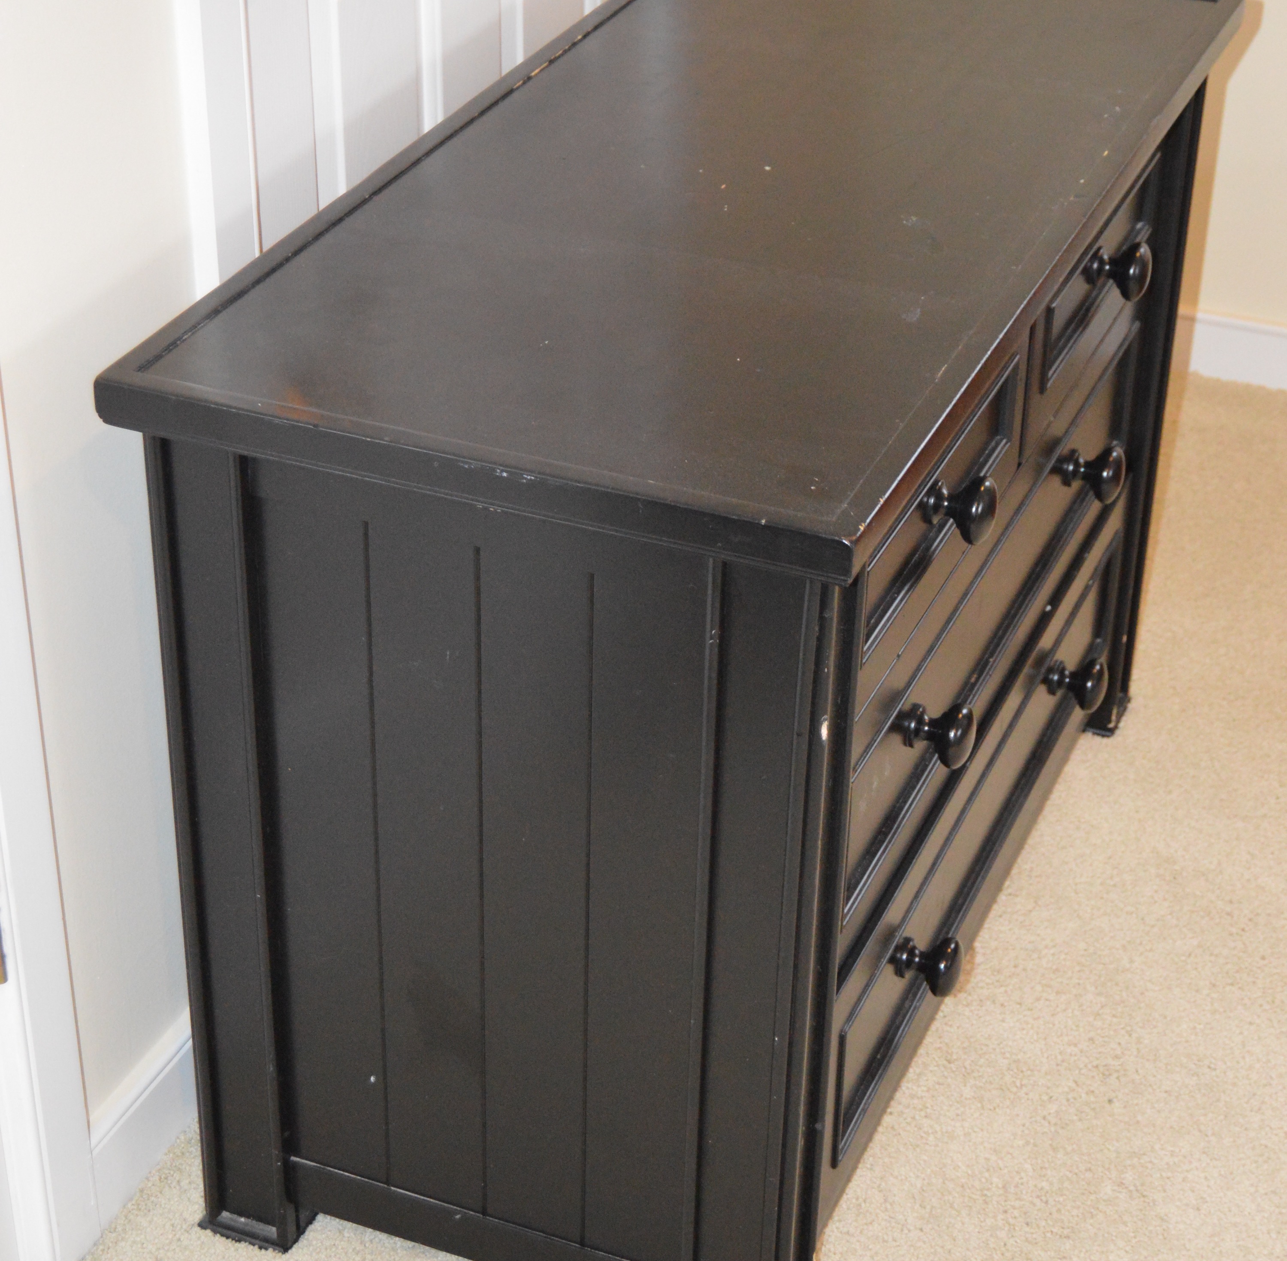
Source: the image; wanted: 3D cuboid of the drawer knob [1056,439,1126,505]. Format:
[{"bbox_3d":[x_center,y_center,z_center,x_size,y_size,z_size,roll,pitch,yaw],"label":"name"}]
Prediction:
[{"bbox_3d":[0.399,-0.138,2.270,0.047,0.051,0.051,13,33,18],"label":"drawer knob"}]

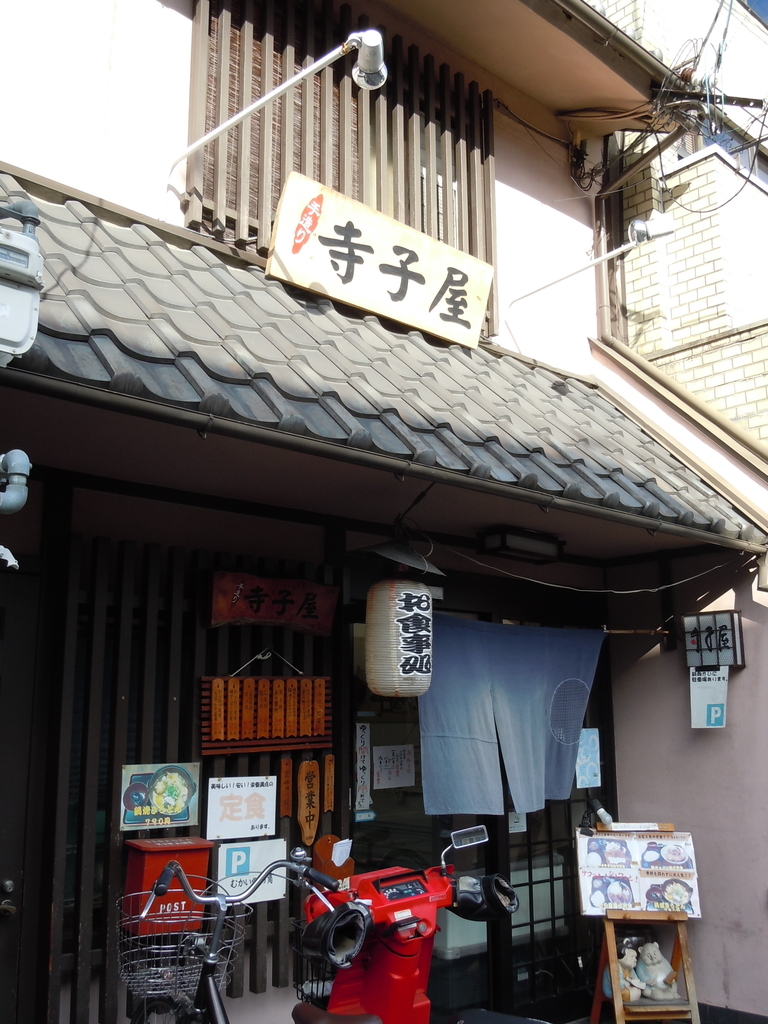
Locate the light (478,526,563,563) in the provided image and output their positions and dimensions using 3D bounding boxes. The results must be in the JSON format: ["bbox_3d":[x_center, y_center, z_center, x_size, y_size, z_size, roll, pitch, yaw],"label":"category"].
[{"bbox_3d":[0.649,0.157,4.622,0.465,0.102,0.185,10,-16,-43],"label":"light"}]

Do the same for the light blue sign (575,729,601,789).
[{"bbox_3d":[1.083,1.308,5.178,0.210,0.303,0.010,10,-16,-42],"label":"light blue sign"}]

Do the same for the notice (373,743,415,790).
[{"bbox_3d":[0.046,1.116,4.282,0.250,0.180,0.008,10,-16,-43],"label":"notice"}]

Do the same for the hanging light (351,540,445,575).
[{"bbox_3d":[0.050,0.170,3.580,0.360,0.120,0.340,6,-11,0],"label":"hanging light"}]

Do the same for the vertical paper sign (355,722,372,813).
[{"bbox_3d":[-0.084,1.084,4.161,0.084,0.357,0.010,10,-16,-43],"label":"vertical paper sign"}]

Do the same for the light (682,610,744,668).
[{"bbox_3d":[1.650,0.643,4.877,0.105,0.270,0.270,10,-16,-43],"label":"light"}]

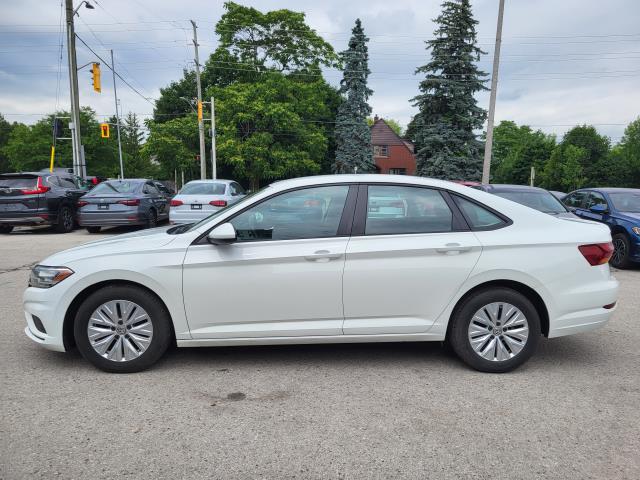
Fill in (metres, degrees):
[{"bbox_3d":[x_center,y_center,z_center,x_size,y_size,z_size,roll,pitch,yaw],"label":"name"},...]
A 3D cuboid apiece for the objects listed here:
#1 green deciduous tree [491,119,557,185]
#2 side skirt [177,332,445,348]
[{"bbox_3d":[19.422,-7.241,45.715,6.507,8.081,6.200,3,7,23],"label":"green deciduous tree"},{"bbox_3d":[-0.057,0.713,3.449,1.910,0.085,0.090,0,7,-2],"label":"side skirt"}]

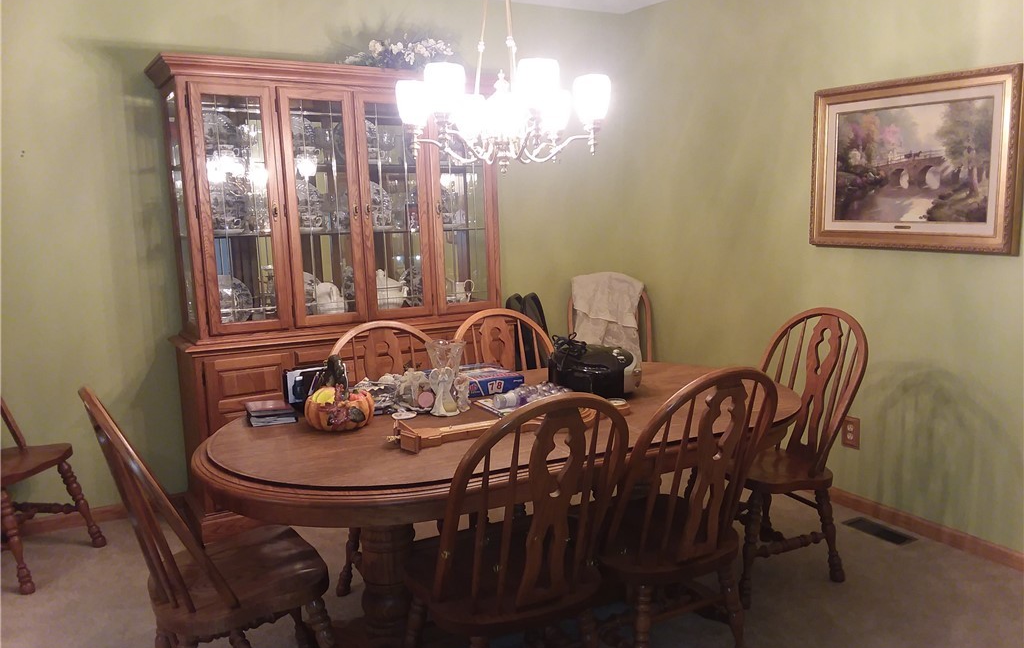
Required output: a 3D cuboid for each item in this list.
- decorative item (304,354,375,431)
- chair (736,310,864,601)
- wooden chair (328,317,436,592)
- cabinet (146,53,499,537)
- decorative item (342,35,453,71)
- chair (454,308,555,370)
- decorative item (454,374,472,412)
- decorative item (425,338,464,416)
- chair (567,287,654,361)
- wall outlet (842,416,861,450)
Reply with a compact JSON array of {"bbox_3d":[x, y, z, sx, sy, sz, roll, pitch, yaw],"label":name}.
[{"bbox_3d":[-0.525,0.198,2.384,0.212,0.212,0.197,-3,10,-13],"label":"decorative item"},{"bbox_3d":[0.951,0.453,3.008,0.535,1.000,0.505,-5,10,-22],"label":"chair"},{"bbox_3d":[-0.352,0.516,2.777,0.505,1.000,0.535,-6,11,-26],"label":"wooden chair"},{"bbox_3d":[-0.780,-0.161,3.813,1.555,2.003,0.500,-7,11,-30],"label":"cabinet"},{"bbox_3d":[-0.517,-1.255,3.733,0.586,0.177,0.212,-7,11,-30],"label":"decorative item"},{"bbox_3d":[0.089,0.466,3.022,0.505,1.000,0.535,-6,11,-26],"label":"chair"},{"bbox_3d":[-0.155,0.217,2.526,0.056,0.114,0.049,-2,10,-4],"label":"decorative item"},{"bbox_3d":[-0.208,0.161,2.527,0.133,0.226,0.133,-2,10,-5],"label":"decorative item"},{"bbox_3d":[0.612,0.246,4.269,0.505,1.000,0.535,-3,10,-12],"label":"chair"},{"bbox_3d":[1.528,0.495,3.607,0.014,0.141,0.091,-7,11,-30],"label":"wall outlet"}]

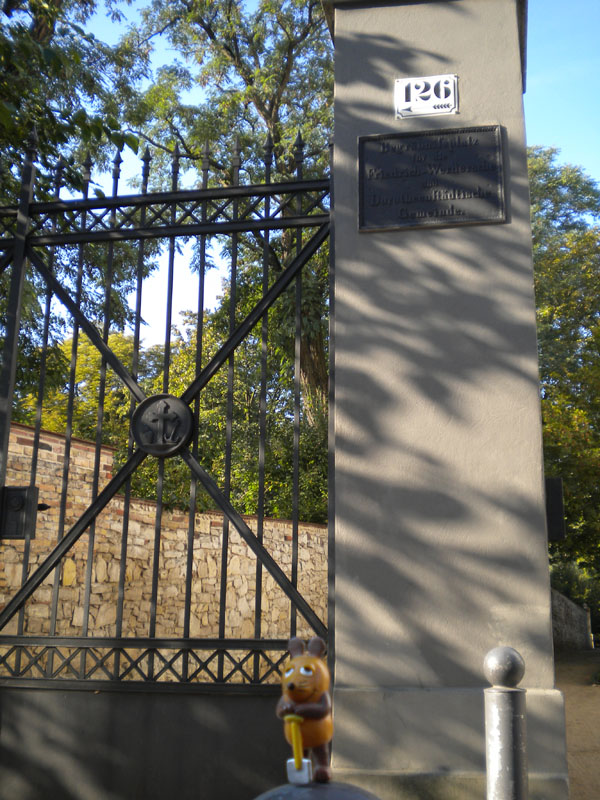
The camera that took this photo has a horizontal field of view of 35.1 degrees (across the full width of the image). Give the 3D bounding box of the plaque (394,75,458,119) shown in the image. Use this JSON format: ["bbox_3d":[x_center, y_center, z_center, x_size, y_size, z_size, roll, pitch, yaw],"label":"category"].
[{"bbox_3d":[0.558,-1.331,4.177,0.273,0.200,0.015,-2,-15,10],"label":"plaque"}]

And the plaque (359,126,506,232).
[{"bbox_3d":[0.559,-0.935,4.057,0.611,0.458,0.045,-2,-15,10],"label":"plaque"}]

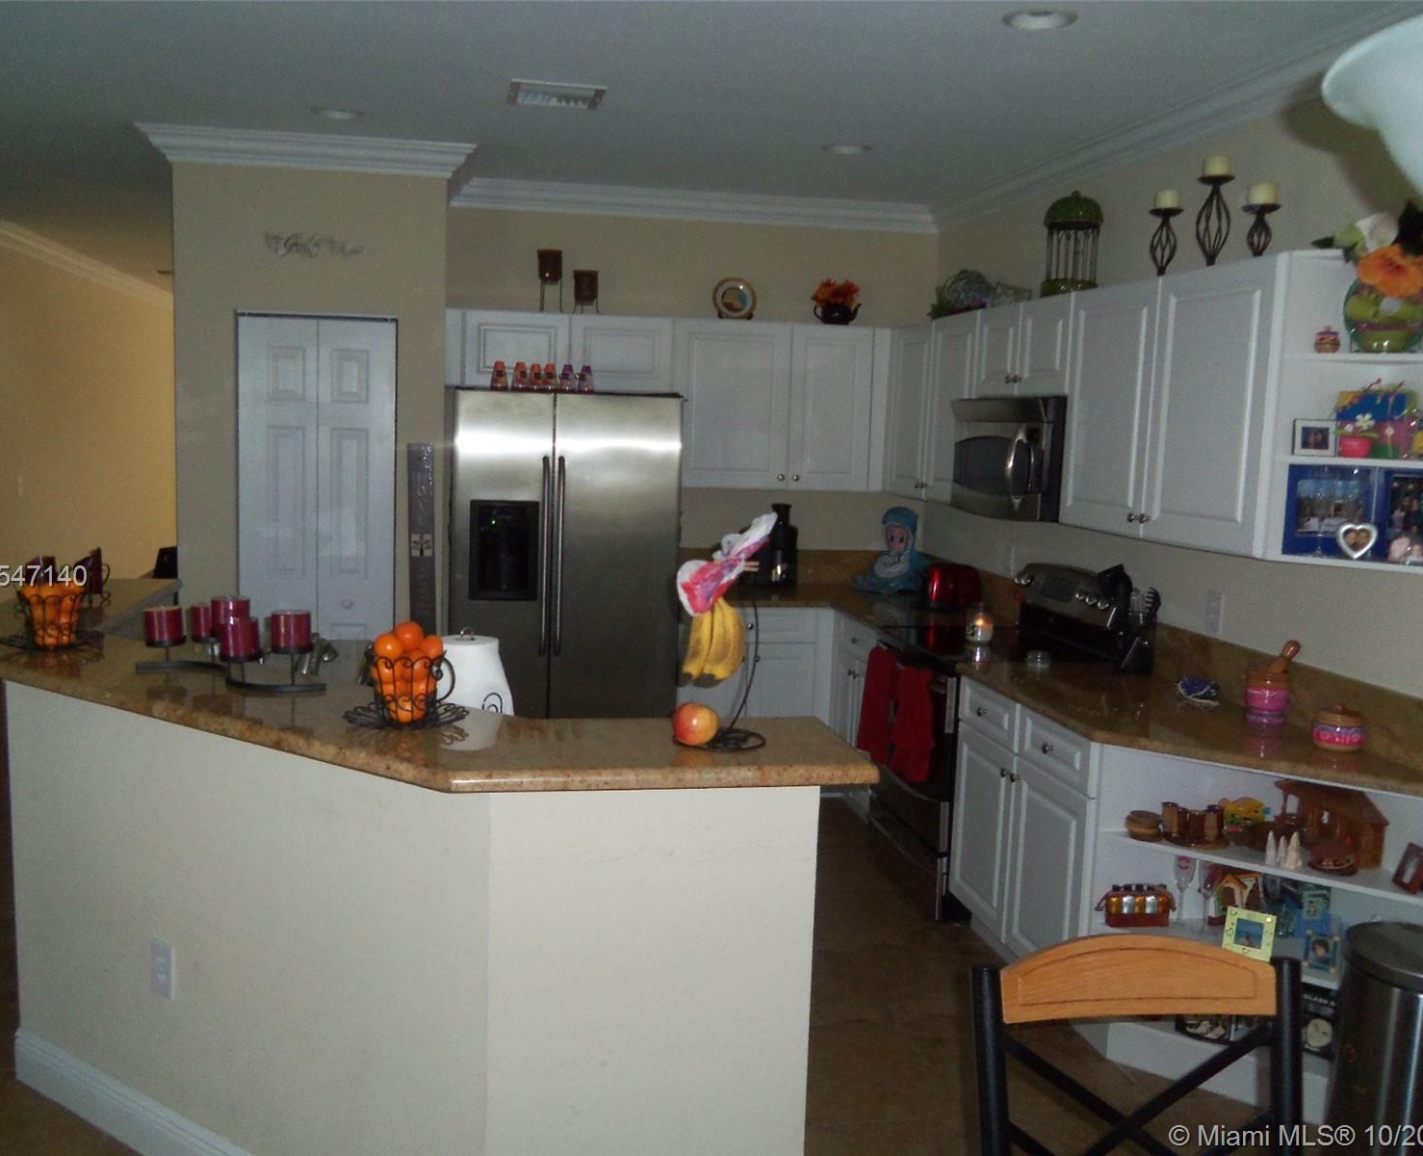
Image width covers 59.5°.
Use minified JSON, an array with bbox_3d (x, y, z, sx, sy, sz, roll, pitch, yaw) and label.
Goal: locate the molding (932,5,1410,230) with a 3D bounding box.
[{"bbox_3d":[1.387,-1.545,4.526,0.100,0.102,3.350,0,7,-11],"label":"molding"}]

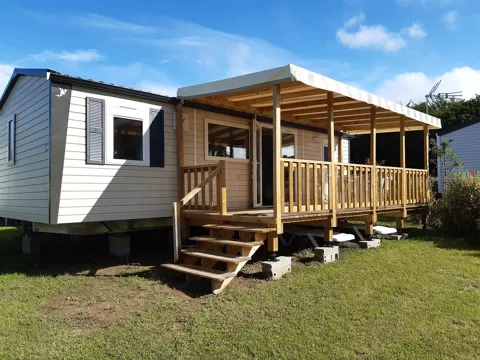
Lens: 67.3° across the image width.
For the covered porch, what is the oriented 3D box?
[{"bbox_3d":[1.960,-0.243,8.163,6.142,3.089,2.869,1,-2,-43],"label":"covered porch"}]

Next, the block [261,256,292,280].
[{"bbox_3d":[0.543,1.284,5.293,0.200,0.217,0.500,-2,-2,37],"label":"block"}]

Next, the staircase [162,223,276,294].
[{"bbox_3d":[-0.317,1.097,5.381,1.109,0.730,1.346,1,-2,-43],"label":"staircase"}]

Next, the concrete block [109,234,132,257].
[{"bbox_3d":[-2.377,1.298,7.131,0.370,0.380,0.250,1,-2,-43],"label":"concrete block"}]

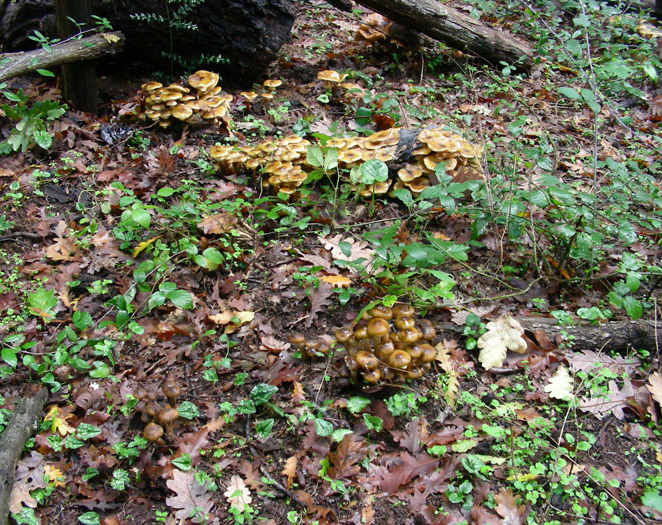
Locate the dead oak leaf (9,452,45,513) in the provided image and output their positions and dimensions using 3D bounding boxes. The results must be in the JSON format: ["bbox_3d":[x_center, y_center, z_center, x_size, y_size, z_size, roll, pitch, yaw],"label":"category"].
[{"bbox_3d":[-0.502,0.363,1.274,0.053,0.021,0.104,3,45,3],"label":"dead oak leaf"}]

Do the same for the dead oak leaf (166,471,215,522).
[{"bbox_3d":[-0.212,0.345,1.149,0.067,0.020,0.118,-16,33,-29],"label":"dead oak leaf"}]

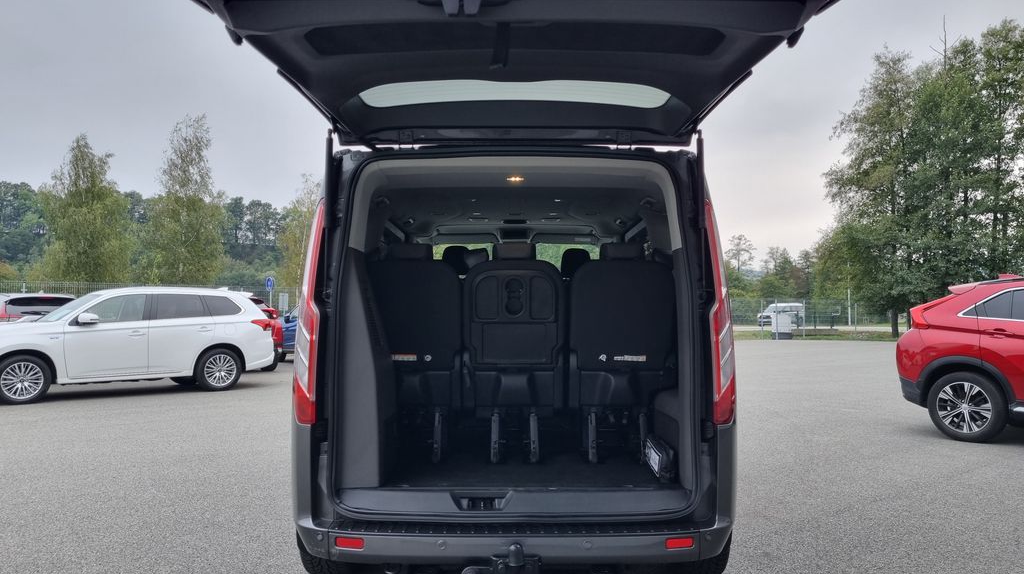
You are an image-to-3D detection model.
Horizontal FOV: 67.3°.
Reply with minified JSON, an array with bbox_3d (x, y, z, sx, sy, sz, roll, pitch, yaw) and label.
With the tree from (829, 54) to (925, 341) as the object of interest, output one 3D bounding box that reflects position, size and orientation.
[{"bbox_3d":[17.800,-4.700,37.000,5.100,14.000,5.100,0,-2,0],"label":"tree"}]

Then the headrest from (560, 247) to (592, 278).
[{"bbox_3d":[0.482,-0.185,5.720,0.230,0.210,0.120,0,-2,0],"label":"headrest"}]

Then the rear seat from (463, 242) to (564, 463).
[{"bbox_3d":[0.010,0.318,3.770,0.475,1.040,0.680,0,-2,0],"label":"rear seat"}]

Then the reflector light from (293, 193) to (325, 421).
[{"bbox_3d":[-0.825,0.090,3.080,0.170,0.910,0.260,0,-2,0],"label":"reflector light"}]

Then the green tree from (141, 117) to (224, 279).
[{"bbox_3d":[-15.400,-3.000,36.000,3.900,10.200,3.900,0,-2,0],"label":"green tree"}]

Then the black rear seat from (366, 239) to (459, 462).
[{"bbox_3d":[-0.475,0.318,3.770,0.480,1.040,0.680,0,-2,0],"label":"black rear seat"}]

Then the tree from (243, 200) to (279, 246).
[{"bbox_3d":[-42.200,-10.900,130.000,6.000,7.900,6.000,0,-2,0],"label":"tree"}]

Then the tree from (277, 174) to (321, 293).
[{"bbox_3d":[-7.700,-1.000,28.000,2.000,6.300,2.000,0,-2,0],"label":"tree"}]

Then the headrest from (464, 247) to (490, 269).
[{"bbox_3d":[-0.230,-0.190,5.200,0.210,0.180,0.120,0,-2,0],"label":"headrest"}]

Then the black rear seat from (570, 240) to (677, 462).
[{"bbox_3d":[0.500,0.310,3.820,0.490,1.020,0.740,0,-2,0],"label":"black rear seat"}]

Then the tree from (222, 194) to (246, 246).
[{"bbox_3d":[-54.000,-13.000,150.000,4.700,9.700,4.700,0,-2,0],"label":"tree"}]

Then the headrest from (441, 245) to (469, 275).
[{"bbox_3d":[-0.415,-0.195,5.650,0.230,0.220,0.120,0,-2,0],"label":"headrest"}]

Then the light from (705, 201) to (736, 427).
[{"bbox_3d":[0.810,0.100,2.980,0.170,0.870,0.240,0,-2,0],"label":"light"}]

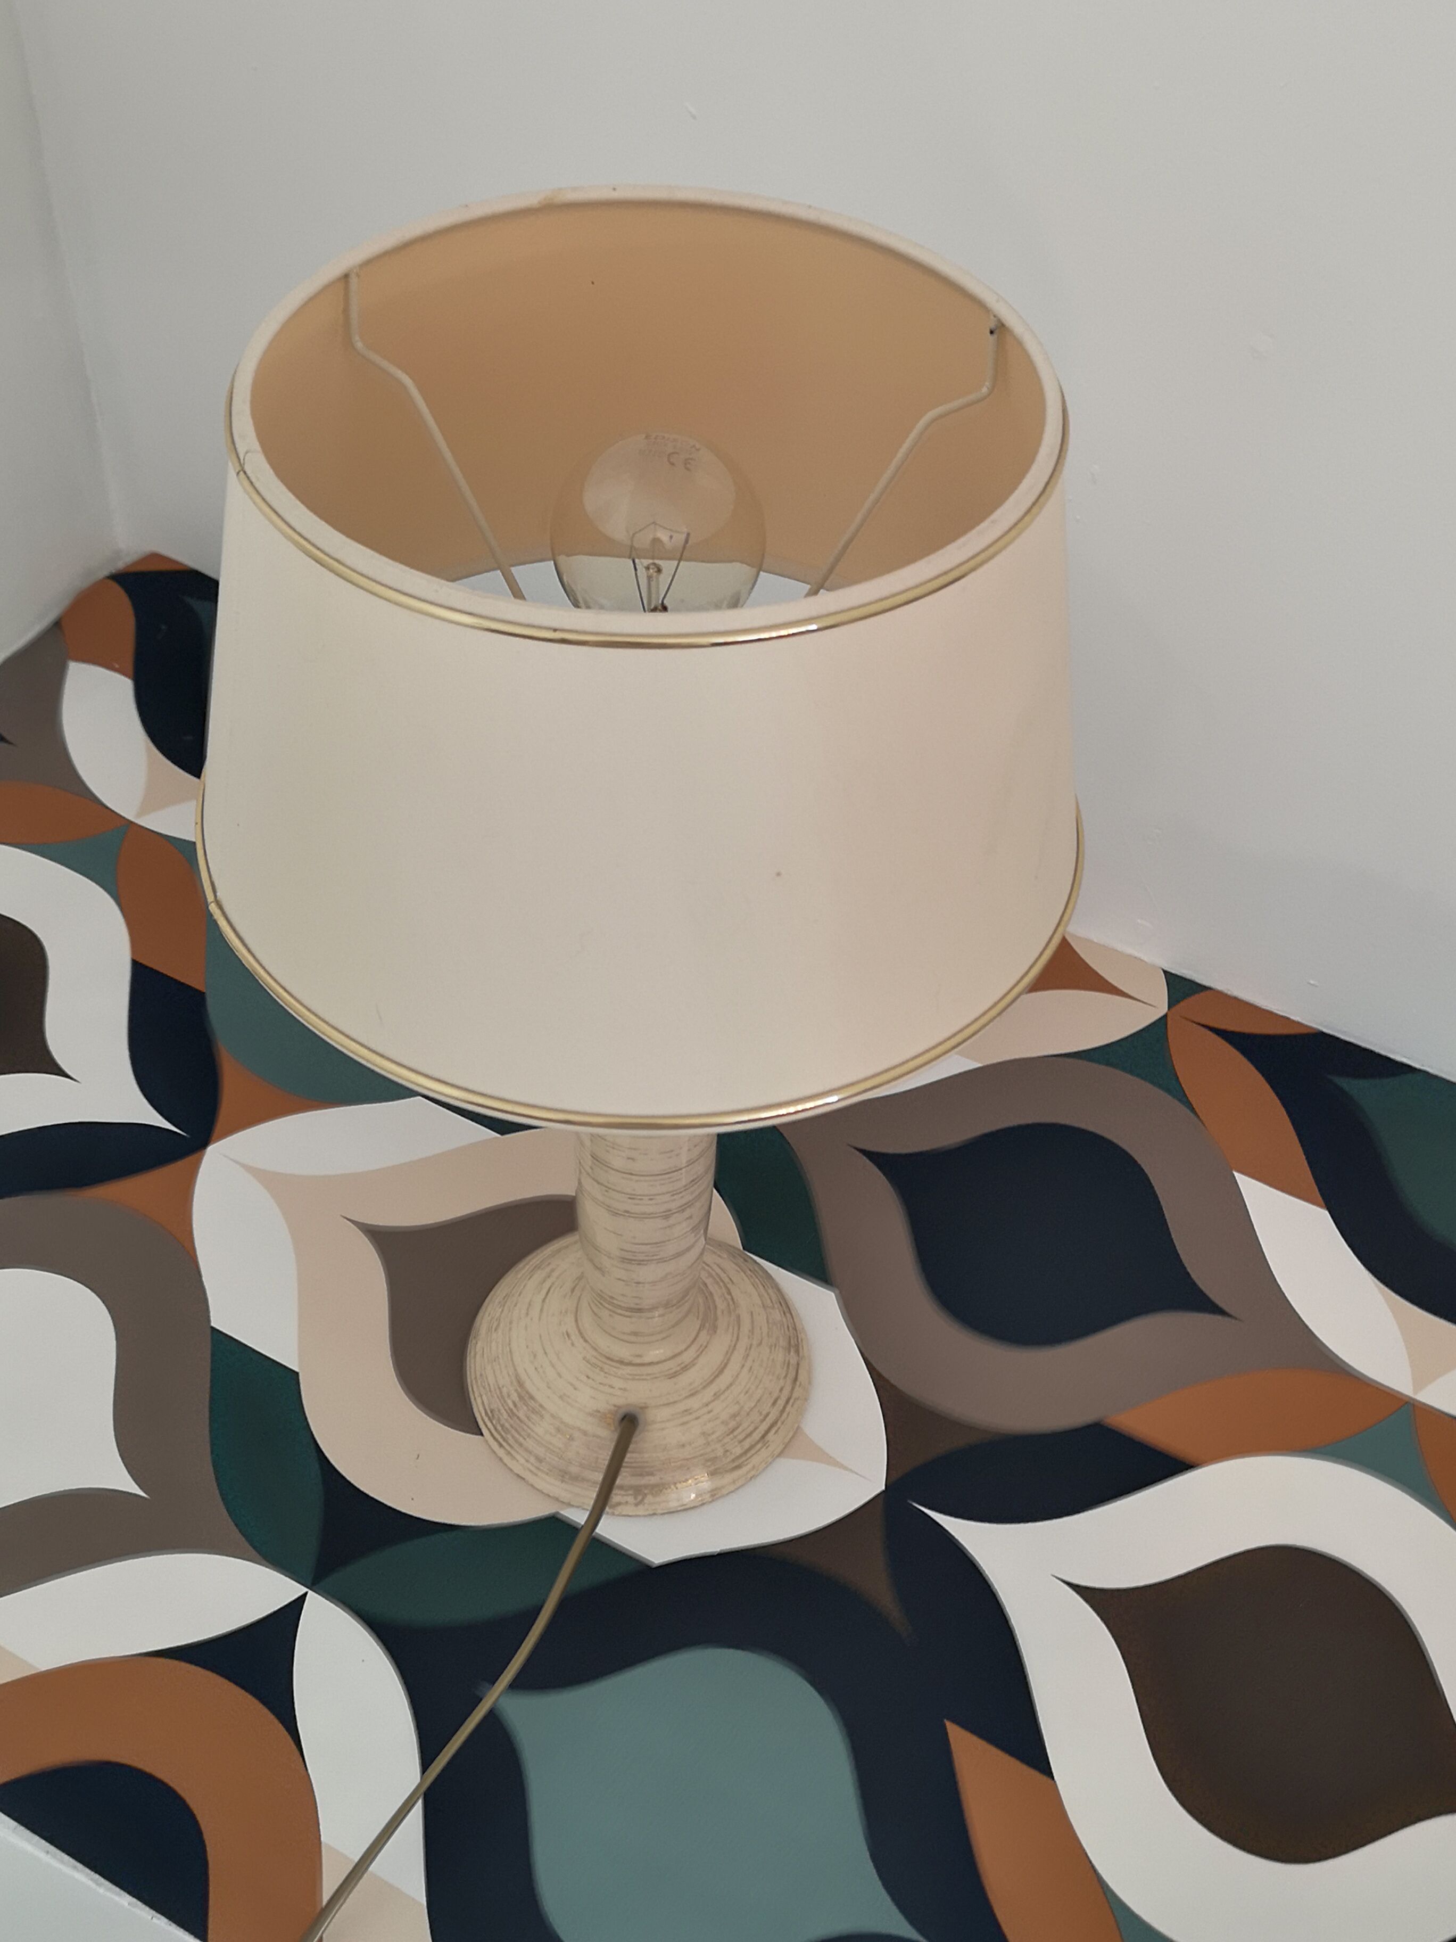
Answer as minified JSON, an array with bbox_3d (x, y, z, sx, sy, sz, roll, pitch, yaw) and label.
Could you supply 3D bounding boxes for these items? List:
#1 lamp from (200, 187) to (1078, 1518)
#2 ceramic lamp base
[{"bbox_3d":[-0.028,0.002,0.737,0.268,0.437,0.268,3,45,0],"label":"lamp"},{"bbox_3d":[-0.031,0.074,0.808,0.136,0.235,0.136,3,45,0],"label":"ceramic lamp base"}]

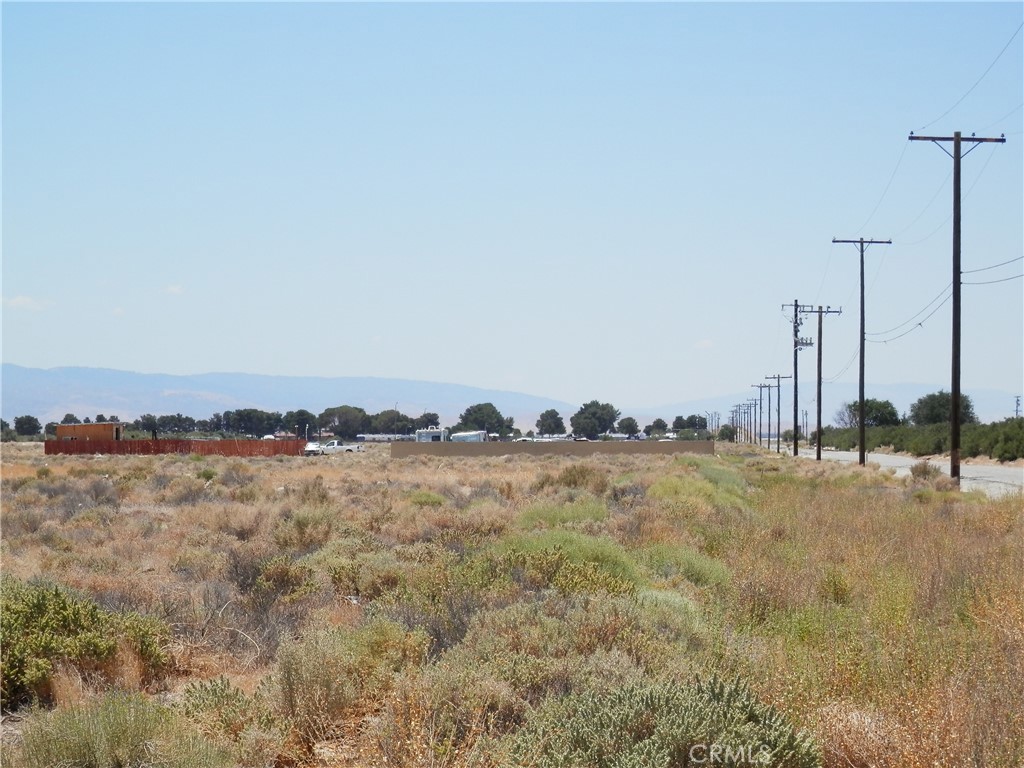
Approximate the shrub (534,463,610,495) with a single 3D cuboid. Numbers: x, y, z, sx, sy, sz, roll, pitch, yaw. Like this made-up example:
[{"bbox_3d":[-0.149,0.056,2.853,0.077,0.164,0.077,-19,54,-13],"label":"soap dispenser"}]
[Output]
[{"bbox_3d":[1.753,2.739,90.879,2.203,0.927,1.745,0,-1,0],"label":"shrub"}]

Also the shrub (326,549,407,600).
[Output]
[{"bbox_3d":[-1.427,1.868,30.745,0.784,0.510,0.736,0,-1,0],"label":"shrub"}]

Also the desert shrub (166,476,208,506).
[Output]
[{"bbox_3d":[-7.669,2.541,74.110,0.993,0.709,0.937,0,-1,0],"label":"desert shrub"}]

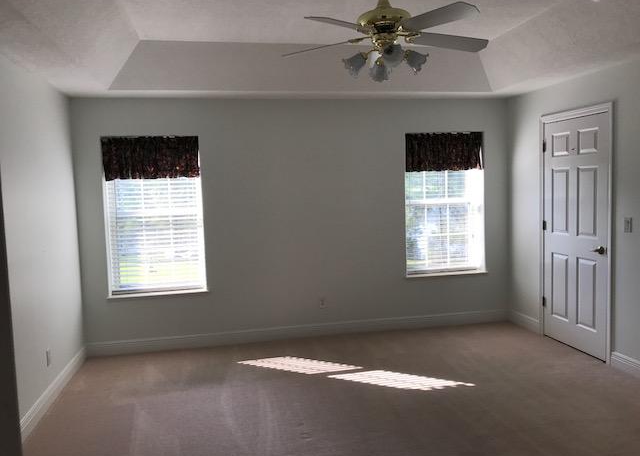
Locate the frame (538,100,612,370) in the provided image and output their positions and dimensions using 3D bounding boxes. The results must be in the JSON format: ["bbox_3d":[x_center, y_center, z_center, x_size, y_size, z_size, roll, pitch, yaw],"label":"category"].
[{"bbox_3d":[2.279,0.032,4.617,0.101,2.139,0.957,-3,4,-12],"label":"frame"}]

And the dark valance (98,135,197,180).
[{"bbox_3d":[-1.569,-0.657,4.838,0.881,0.397,0.081,-3,4,-12],"label":"dark valance"}]

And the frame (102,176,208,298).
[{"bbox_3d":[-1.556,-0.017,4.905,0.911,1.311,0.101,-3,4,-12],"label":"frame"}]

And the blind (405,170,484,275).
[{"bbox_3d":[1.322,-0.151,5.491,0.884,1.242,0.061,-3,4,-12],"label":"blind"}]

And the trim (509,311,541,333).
[{"bbox_3d":[2.116,0.982,5.420,0.022,0.135,0.551,-3,4,-12],"label":"trim"}]

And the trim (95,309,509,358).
[{"bbox_3d":[-0.053,1.059,5.247,4.344,0.135,0.022,-3,4,-12],"label":"trim"}]

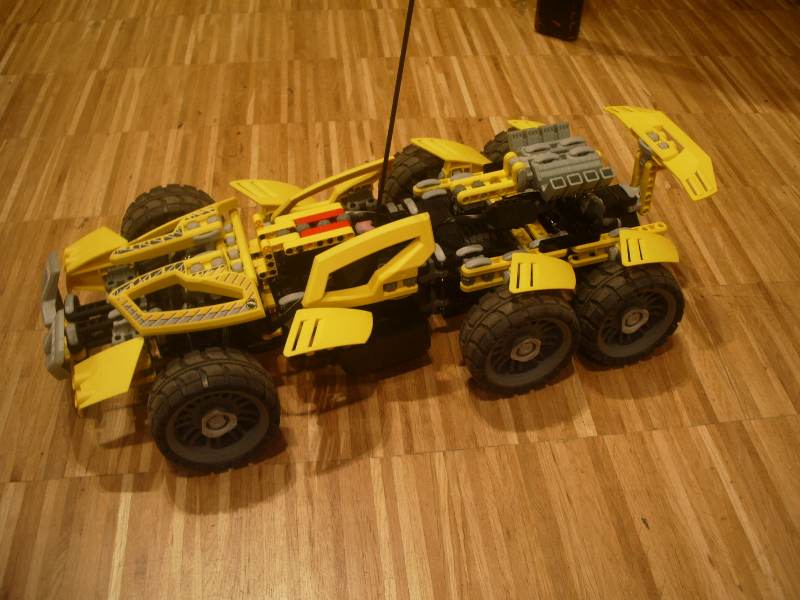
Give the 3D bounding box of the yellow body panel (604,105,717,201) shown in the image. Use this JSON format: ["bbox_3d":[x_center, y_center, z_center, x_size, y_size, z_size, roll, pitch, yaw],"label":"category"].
[{"bbox_3d":[0.225,-0.131,0.688,0.036,0.015,0.143,-21,47,-5],"label":"yellow body panel"}]

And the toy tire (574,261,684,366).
[{"bbox_3d":[0.182,0.009,0.650,0.084,0.084,0.046,-13,46,-14],"label":"toy tire"}]

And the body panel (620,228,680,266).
[{"bbox_3d":[0.193,-0.039,0.636,0.065,0.024,0.043,-13,46,-14],"label":"body panel"}]

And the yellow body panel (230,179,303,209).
[{"bbox_3d":[-0.109,-0.089,0.719,0.076,0.028,0.046,-12,45,-15],"label":"yellow body panel"}]

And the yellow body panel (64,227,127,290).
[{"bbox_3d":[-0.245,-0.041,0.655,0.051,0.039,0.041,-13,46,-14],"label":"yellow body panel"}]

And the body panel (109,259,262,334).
[{"bbox_3d":[-0.153,0.000,0.577,0.104,0.016,0.057,-16,70,-5],"label":"body panel"}]

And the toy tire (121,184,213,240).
[{"bbox_3d":[-0.202,-0.057,0.733,0.094,0.094,0.046,-12,45,-15],"label":"toy tire"}]

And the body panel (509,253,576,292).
[{"bbox_3d":[0.108,-0.019,0.633,0.071,0.028,0.046,-12,45,-15],"label":"body panel"}]

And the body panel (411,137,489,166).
[{"bbox_3d":[0.049,-0.131,0.730,0.066,0.024,0.041,-13,46,-14],"label":"body panel"}]

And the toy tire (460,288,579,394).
[{"bbox_3d":[0.096,0.031,0.648,0.094,0.094,0.046,-12,45,-15],"label":"toy tire"}]

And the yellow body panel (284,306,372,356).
[{"bbox_3d":[-0.053,0.024,0.599,0.076,0.028,0.046,-12,45,-15],"label":"yellow body panel"}]

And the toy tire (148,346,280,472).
[{"bbox_3d":[-0.133,0.081,0.587,0.094,0.094,0.046,-12,45,-15],"label":"toy tire"}]

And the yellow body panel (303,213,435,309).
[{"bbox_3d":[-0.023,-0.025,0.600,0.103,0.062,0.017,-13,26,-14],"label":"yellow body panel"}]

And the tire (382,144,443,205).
[{"bbox_3d":[0.028,-0.106,0.794,0.094,0.094,0.046,-12,45,-15],"label":"tire"}]

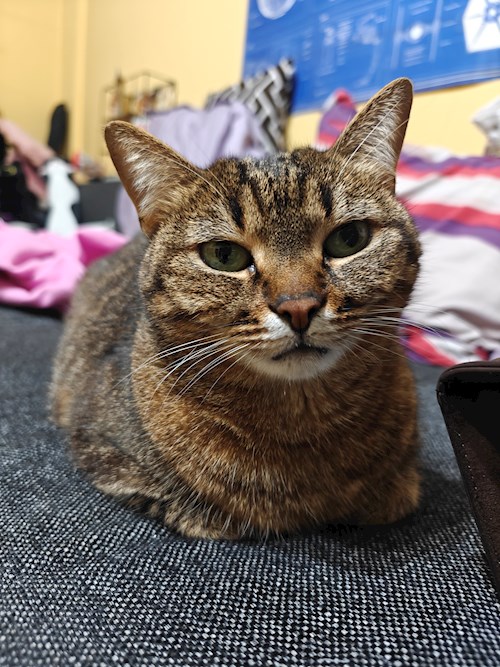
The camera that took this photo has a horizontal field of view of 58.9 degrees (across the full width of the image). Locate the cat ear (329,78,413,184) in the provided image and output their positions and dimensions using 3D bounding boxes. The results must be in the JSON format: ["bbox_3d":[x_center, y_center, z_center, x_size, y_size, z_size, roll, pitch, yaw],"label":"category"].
[{"bbox_3d":[0.067,-0.104,0.226,0.041,0.053,0.024,24,3,-21],"label":"cat ear"}]

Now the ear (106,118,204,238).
[{"bbox_3d":[-0.051,-0.080,0.216,0.042,0.053,0.024,-33,3,16],"label":"ear"}]

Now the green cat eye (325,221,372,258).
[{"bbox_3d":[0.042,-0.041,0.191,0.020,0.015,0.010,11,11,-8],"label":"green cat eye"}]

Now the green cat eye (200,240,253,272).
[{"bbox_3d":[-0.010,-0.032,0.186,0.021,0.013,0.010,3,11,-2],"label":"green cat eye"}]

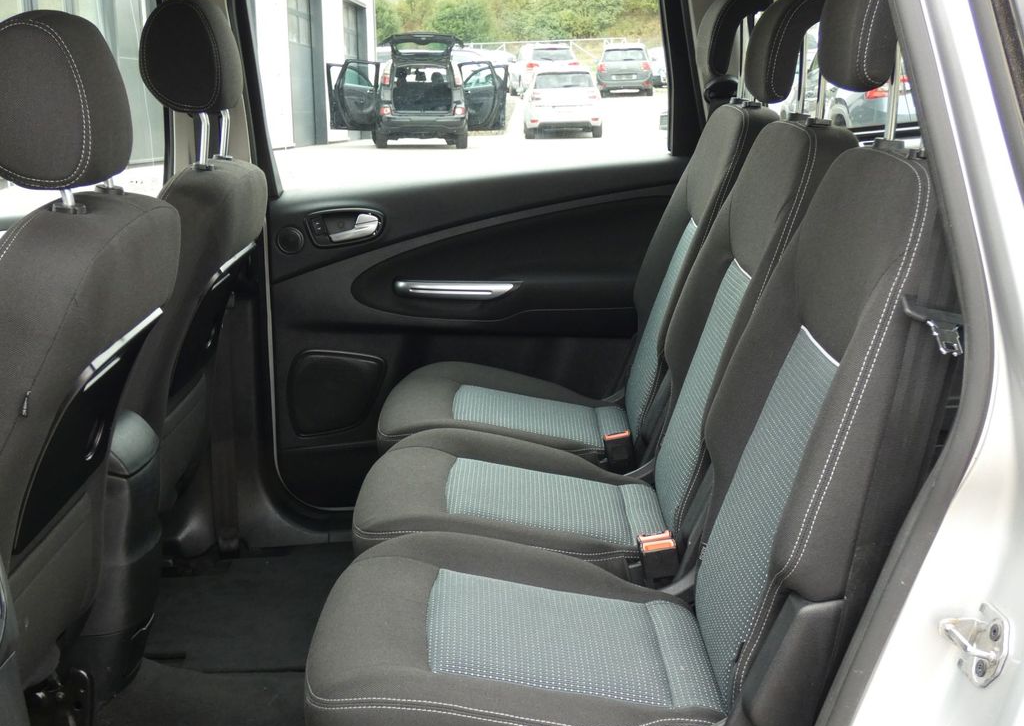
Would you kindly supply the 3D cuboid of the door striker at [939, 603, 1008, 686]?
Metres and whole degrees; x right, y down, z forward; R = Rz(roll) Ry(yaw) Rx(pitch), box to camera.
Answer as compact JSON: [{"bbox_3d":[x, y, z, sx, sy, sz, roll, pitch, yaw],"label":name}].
[{"bbox_3d":[0.419,0.257,1.160,0.048,0.068,0.056,-1,15,-1],"label":"door striker"}]

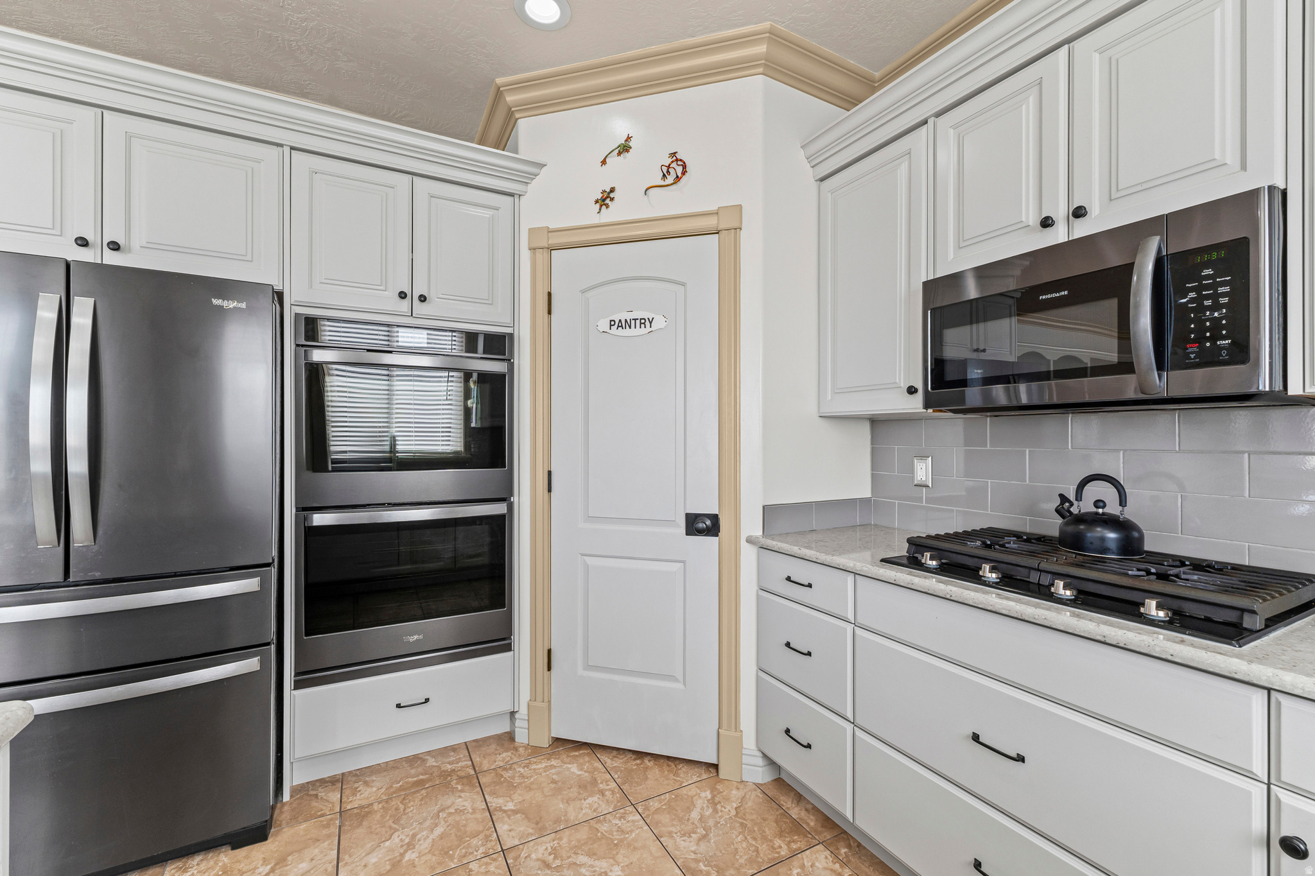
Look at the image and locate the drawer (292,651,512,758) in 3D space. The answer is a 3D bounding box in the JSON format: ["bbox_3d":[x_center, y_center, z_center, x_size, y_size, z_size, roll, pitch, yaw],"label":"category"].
[{"bbox_3d":[-1.039,1.014,2.289,0.771,0.248,0.420,0,0,-28],"label":"drawer"}]

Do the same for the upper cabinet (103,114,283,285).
[{"bbox_3d":[-1.605,-0.760,1.980,0.462,0.490,0.400,0,0,-28],"label":"upper cabinet"}]

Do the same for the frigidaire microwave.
[{"bbox_3d":[1.144,-0.278,1.447,0.385,0.419,0.764,0,0,-28],"label":"frigidaire microwave"}]

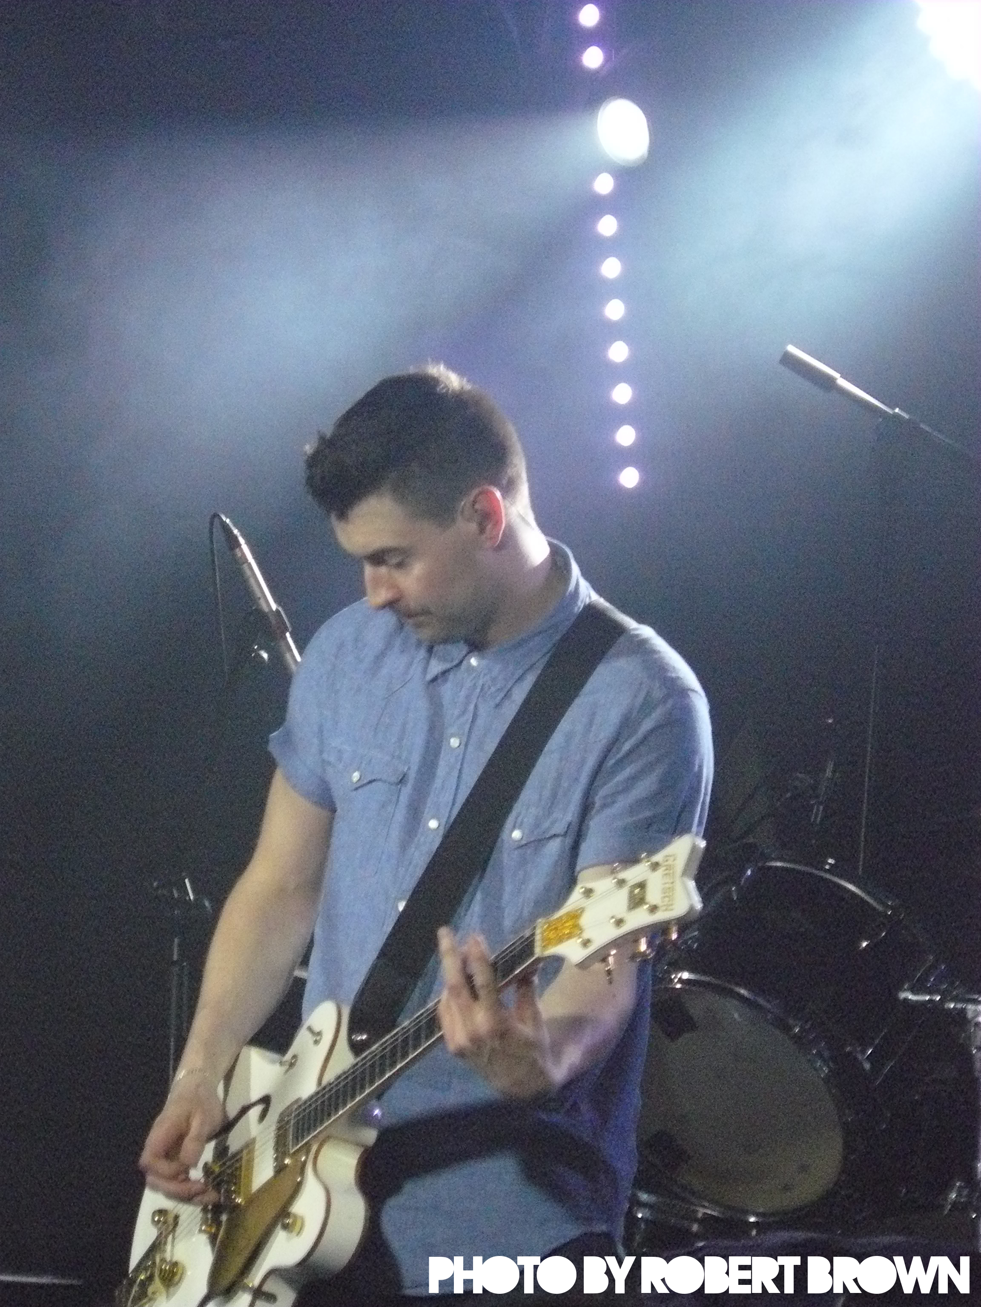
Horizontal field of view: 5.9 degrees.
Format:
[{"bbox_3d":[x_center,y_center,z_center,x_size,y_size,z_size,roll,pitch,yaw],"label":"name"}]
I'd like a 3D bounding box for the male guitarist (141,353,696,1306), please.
[{"bbox_3d":[-0.075,0.560,9.750,0.620,1.710,0.500,0,-4,37],"label":"male guitarist"}]

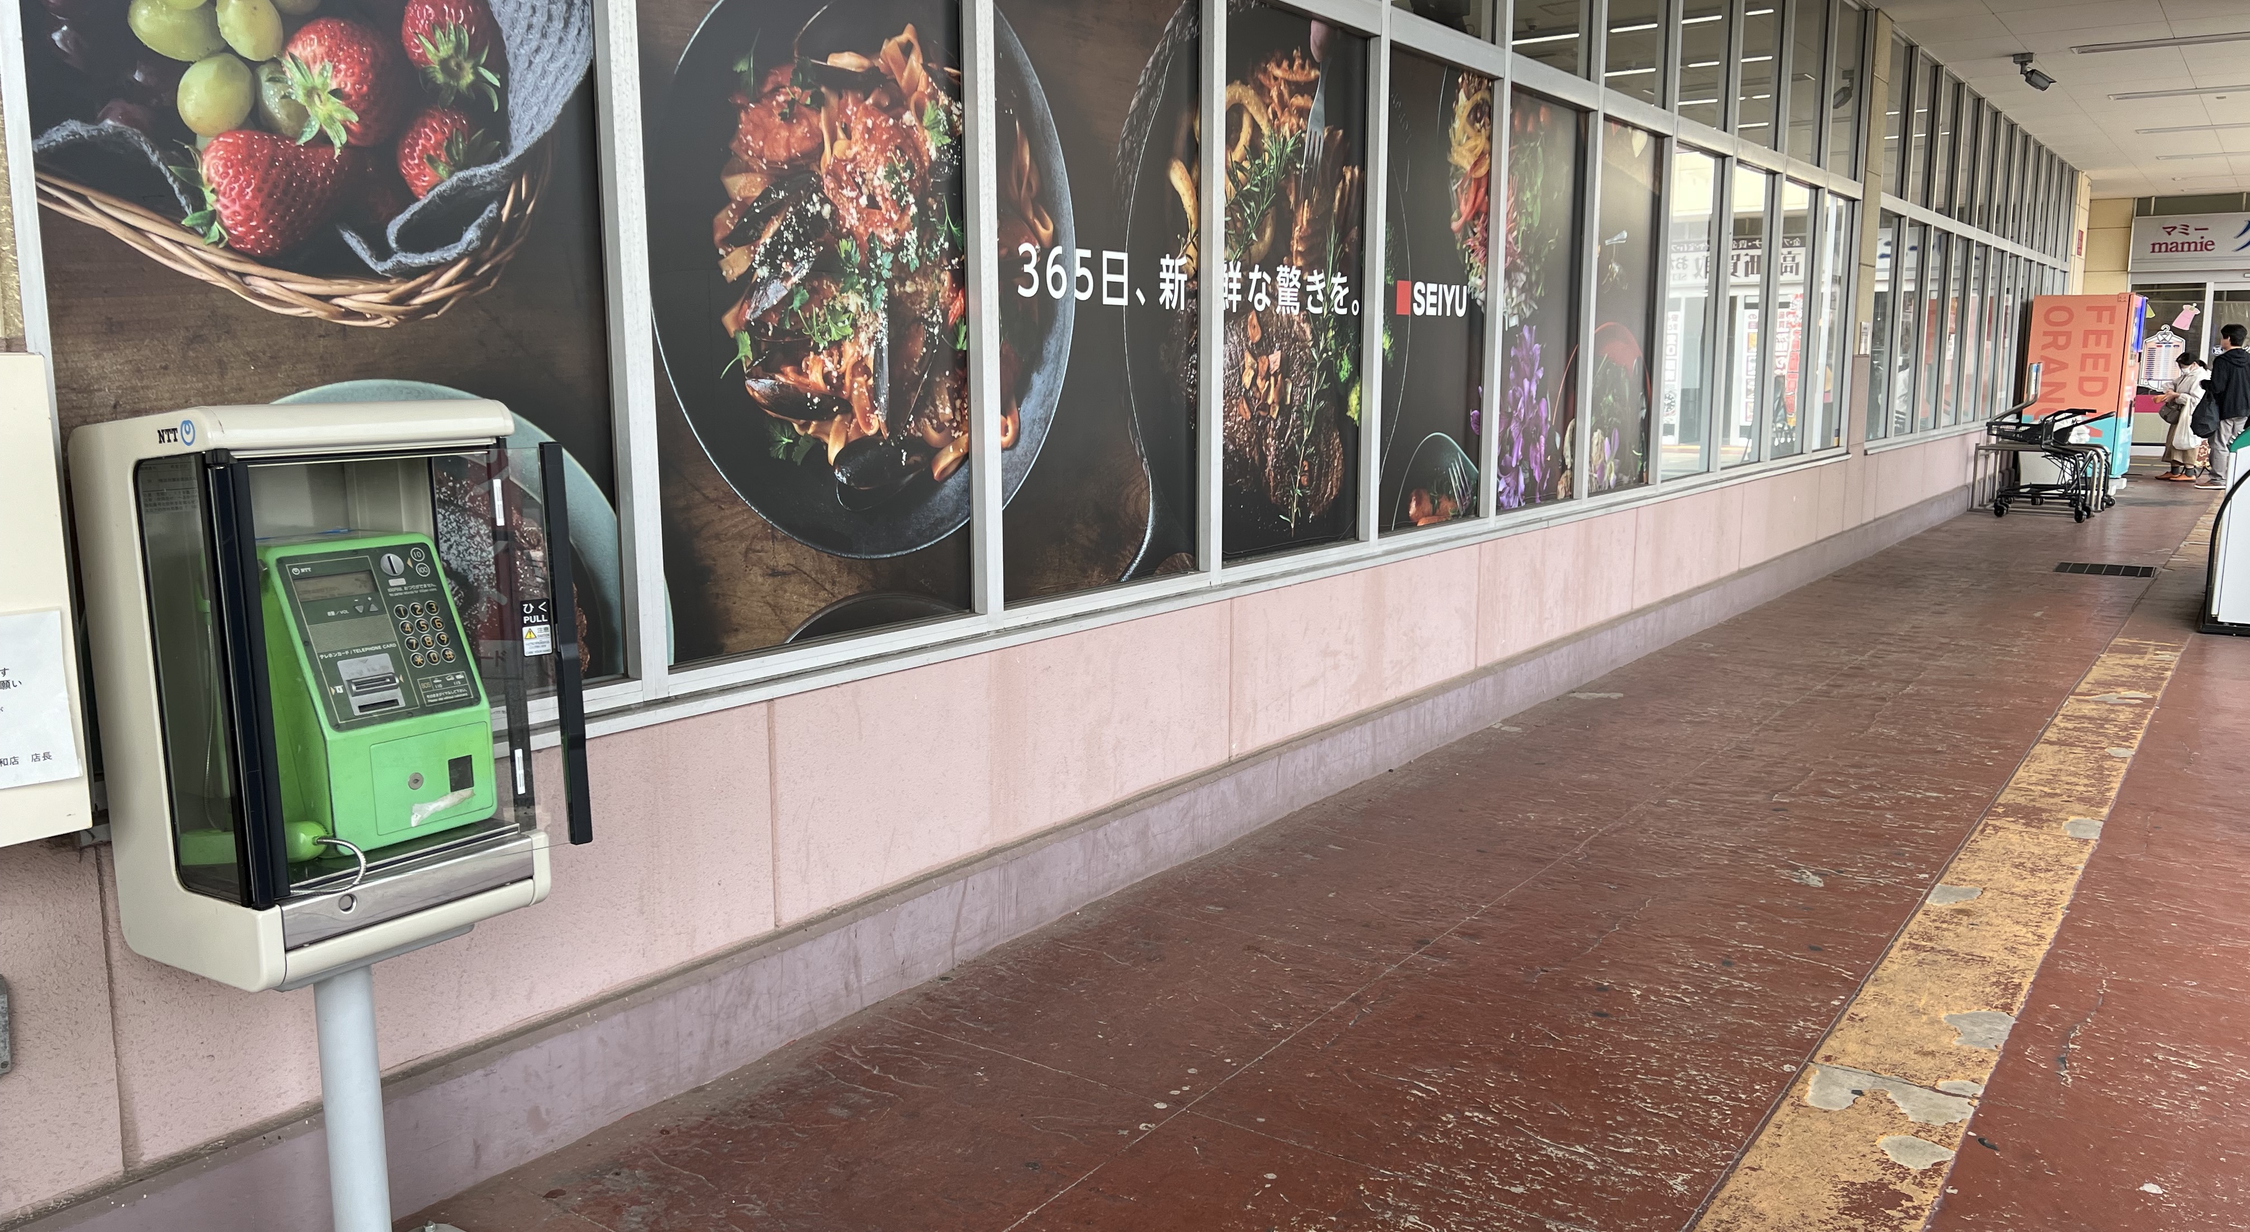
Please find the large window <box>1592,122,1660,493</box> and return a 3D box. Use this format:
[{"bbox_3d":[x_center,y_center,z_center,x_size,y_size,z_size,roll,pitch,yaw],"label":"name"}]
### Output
[{"bbox_3d":[2.179,-1.332,7.370,0.050,1.570,0.915,6,11,34],"label":"large window"}]

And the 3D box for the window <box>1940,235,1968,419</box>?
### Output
[{"bbox_3d":[6.835,-2.350,13.997,0.080,1.570,0.911,6,11,34],"label":"window"}]

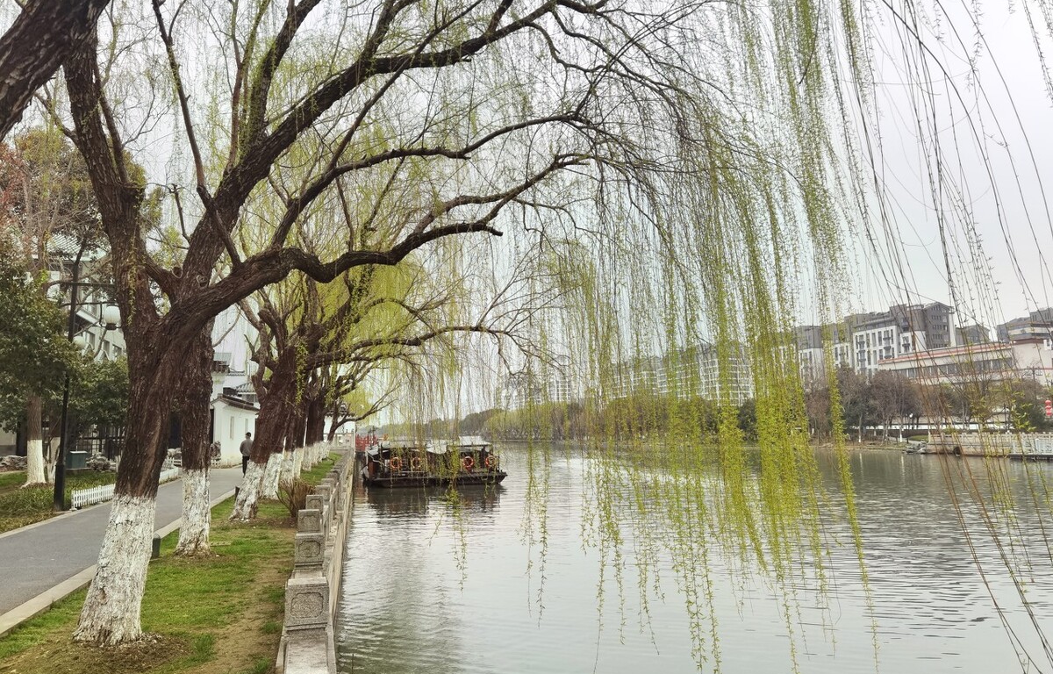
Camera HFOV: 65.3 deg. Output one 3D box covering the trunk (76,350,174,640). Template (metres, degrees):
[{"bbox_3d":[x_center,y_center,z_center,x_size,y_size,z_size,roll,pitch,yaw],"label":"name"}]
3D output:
[{"bbox_3d":[-3.456,1.294,7.106,0.727,2.505,0.600,0,-7,0],"label":"trunk"}]

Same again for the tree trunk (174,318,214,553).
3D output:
[{"bbox_3d":[-4.818,1.433,11.943,0.500,3.343,0.500,0,-7,0],"label":"tree trunk"}]

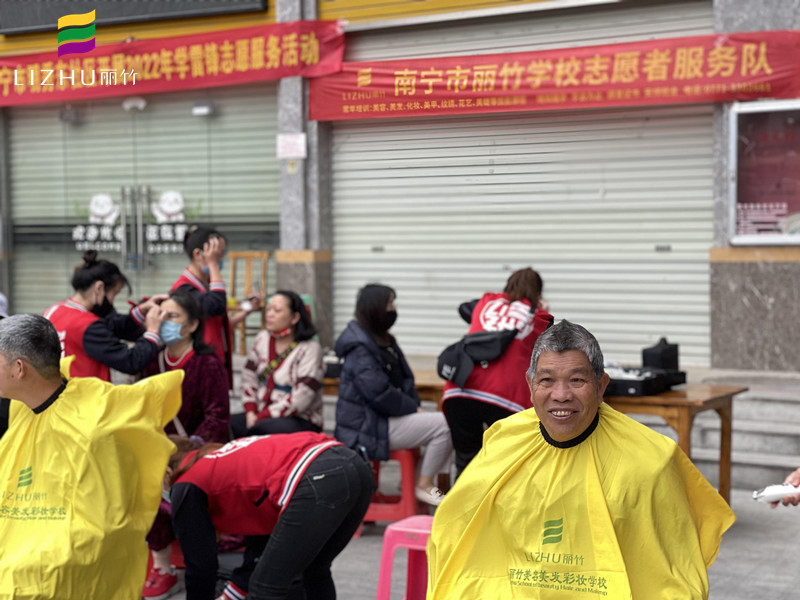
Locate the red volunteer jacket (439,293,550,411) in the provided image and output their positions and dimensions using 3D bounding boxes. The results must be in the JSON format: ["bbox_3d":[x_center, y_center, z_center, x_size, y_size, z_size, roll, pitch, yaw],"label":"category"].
[{"bbox_3d":[0.484,0.251,7.200,0.480,0.570,0.360,1,-23,20],"label":"red volunteer jacket"}]

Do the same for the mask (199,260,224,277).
[{"bbox_3d":[-1.030,-0.189,8.100,0.080,0.115,0.140,16,6,14],"label":"mask"}]

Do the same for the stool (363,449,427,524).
[{"bbox_3d":[-0.050,0.981,7.749,0.340,0.460,0.340,0,2,12],"label":"stool"}]

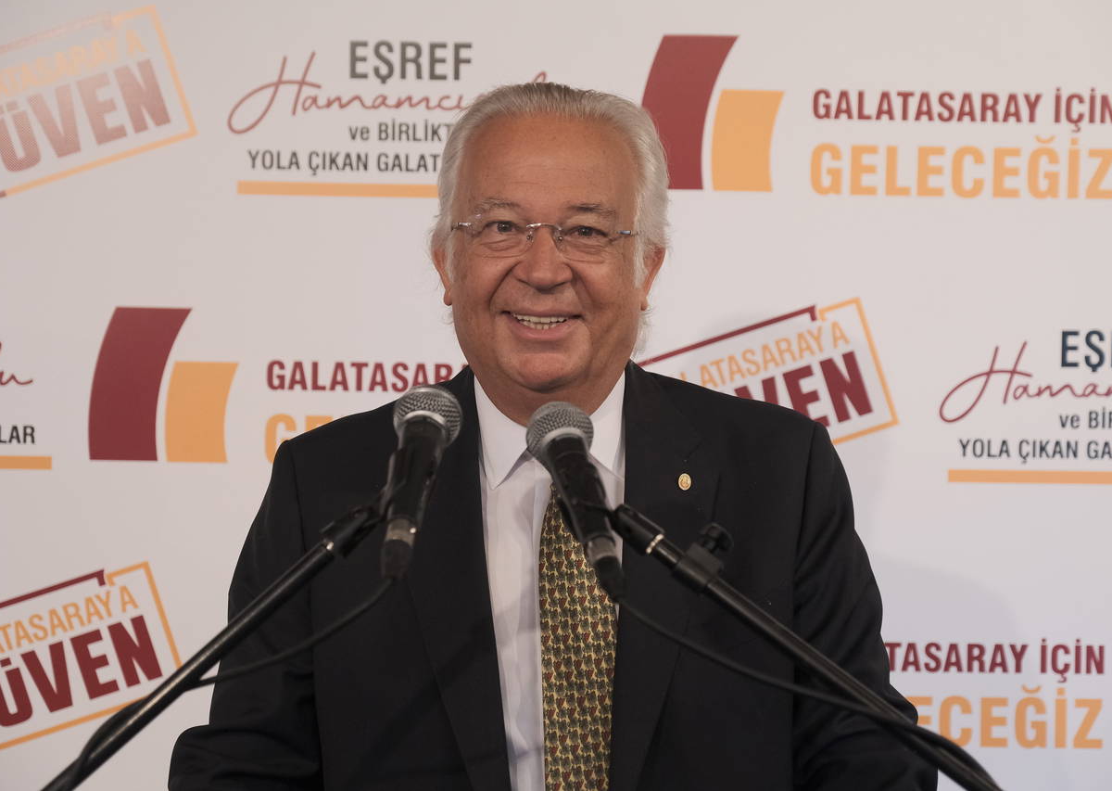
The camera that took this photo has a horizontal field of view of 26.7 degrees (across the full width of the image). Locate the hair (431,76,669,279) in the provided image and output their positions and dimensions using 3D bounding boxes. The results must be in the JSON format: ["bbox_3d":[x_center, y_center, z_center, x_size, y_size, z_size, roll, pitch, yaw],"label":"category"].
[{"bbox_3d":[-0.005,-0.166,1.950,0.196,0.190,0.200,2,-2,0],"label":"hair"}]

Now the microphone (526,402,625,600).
[{"bbox_3d":[0.022,0.076,1.680,0.052,0.052,0.210,-21,39,0],"label":"microphone"}]

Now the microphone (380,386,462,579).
[{"bbox_3d":[-0.103,0.062,1.670,0.052,0.052,0.210,10,36,0],"label":"microphone"}]

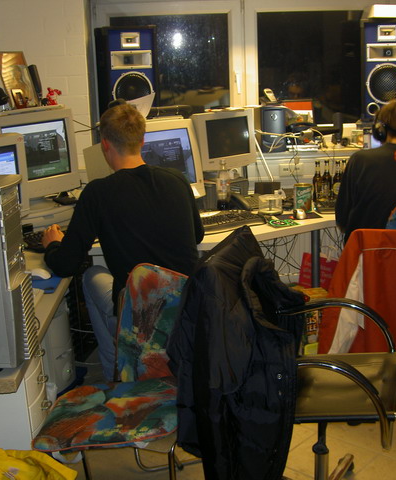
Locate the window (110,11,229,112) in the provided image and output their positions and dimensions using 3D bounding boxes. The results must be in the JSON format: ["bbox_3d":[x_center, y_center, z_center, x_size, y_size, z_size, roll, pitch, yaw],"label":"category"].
[{"bbox_3d":[-0.187,-1.136,4.722,0.840,0.720,0.080,-4,15,-5],"label":"window"}]

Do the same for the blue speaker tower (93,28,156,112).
[{"bbox_3d":[-0.434,-1.019,4.525,0.350,0.610,0.340,-7,16,-17],"label":"blue speaker tower"}]

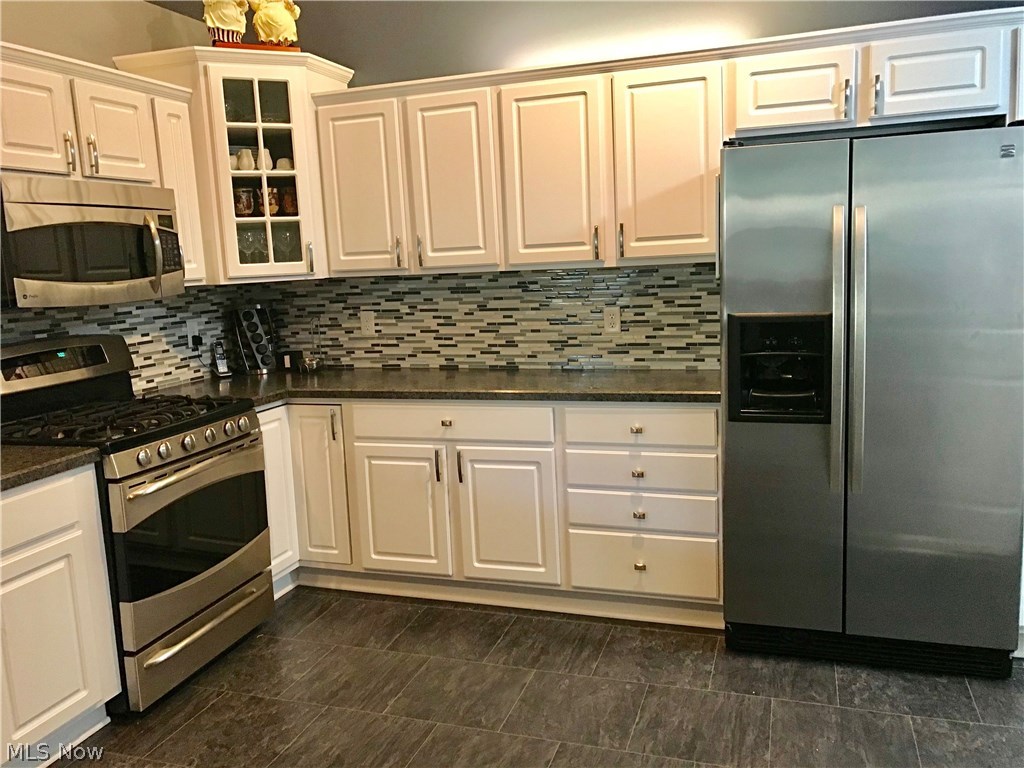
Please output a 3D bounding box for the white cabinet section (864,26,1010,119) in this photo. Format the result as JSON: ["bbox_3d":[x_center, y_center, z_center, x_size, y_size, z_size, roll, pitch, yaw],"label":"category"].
[{"bbox_3d":[1.505,-1.086,2.998,0.450,0.270,0.310,0,9,18],"label":"white cabinet section"}]

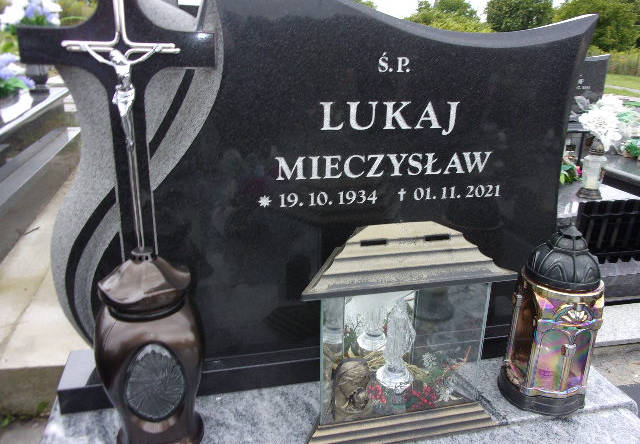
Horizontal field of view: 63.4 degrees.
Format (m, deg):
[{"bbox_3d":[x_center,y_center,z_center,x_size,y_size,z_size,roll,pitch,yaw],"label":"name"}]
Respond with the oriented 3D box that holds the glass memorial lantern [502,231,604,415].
[{"bbox_3d":[0.407,0.159,0.906,0.149,0.314,0.149,0,18,-3],"label":"glass memorial lantern"}]

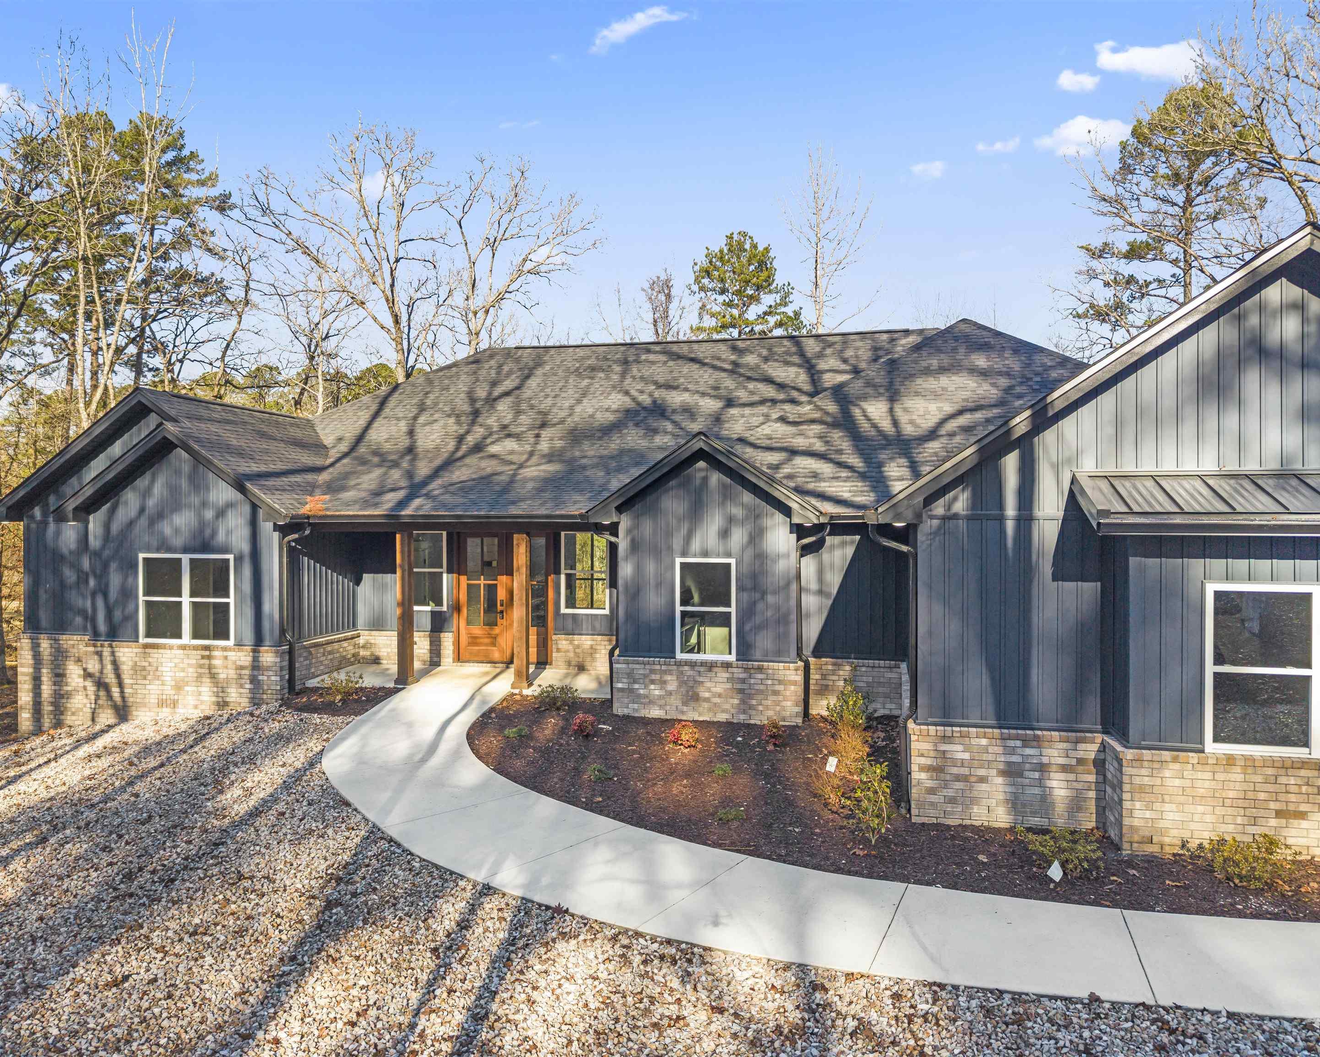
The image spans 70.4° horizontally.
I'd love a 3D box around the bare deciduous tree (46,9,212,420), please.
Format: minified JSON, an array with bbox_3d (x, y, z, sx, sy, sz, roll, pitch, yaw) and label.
[{"bbox_3d":[-17.115,-6.214,29.975,5.300,20.128,5.000,0,0,10],"label":"bare deciduous tree"}]

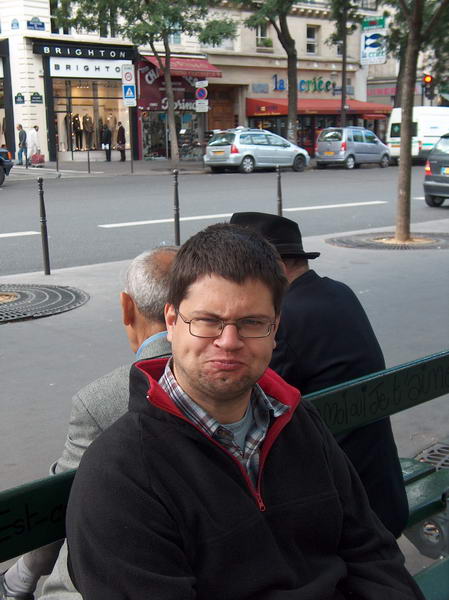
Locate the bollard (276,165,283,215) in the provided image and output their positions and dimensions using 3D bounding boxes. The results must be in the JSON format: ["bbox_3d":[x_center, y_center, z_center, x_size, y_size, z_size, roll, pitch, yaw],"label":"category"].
[{"bbox_3d":[0.733,-1.252,11.939,0.075,1.053,0.075,-2,11,0],"label":"bollard"}]

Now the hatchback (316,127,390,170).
[{"bbox_3d":[5.361,-6.324,36.979,3.550,1.670,1.640,-11,15,-43],"label":"hatchback"}]

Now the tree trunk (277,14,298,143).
[{"bbox_3d":[2.539,-8.440,36.259,0.800,5.860,0.600,0,11,0],"label":"tree trunk"}]

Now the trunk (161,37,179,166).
[{"bbox_3d":[-1.931,-6.986,32.257,0.550,4.590,0.420,0,11,0],"label":"trunk"}]

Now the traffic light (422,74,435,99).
[{"bbox_3d":[9.048,-9.425,39.946,0.420,1.120,0.380,9,14,39],"label":"traffic light"}]

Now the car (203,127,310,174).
[{"bbox_3d":[1.296,-5.535,33.358,4.400,1.540,1.780,-10,15,-42],"label":"car"}]

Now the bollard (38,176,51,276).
[{"bbox_3d":[-1.931,-0.791,9.663,0.075,1.050,0.075,-1,11,0],"label":"bollard"}]

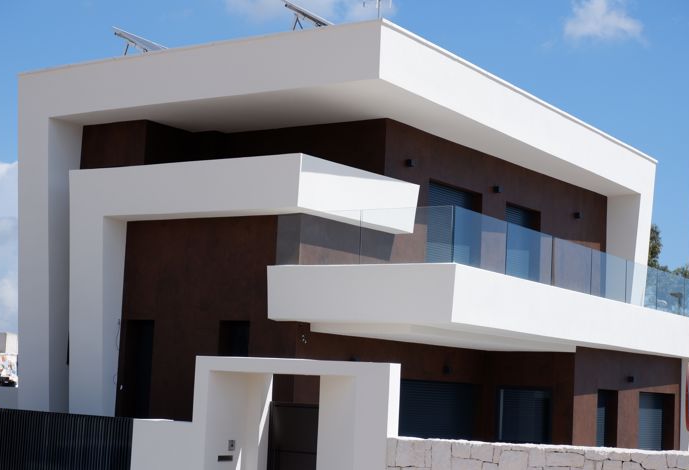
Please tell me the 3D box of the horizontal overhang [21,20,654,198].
[{"bbox_3d":[0.582,-1.814,26.113,7.879,0.859,11.842,-2,-8,34],"label":"horizontal overhang"}]

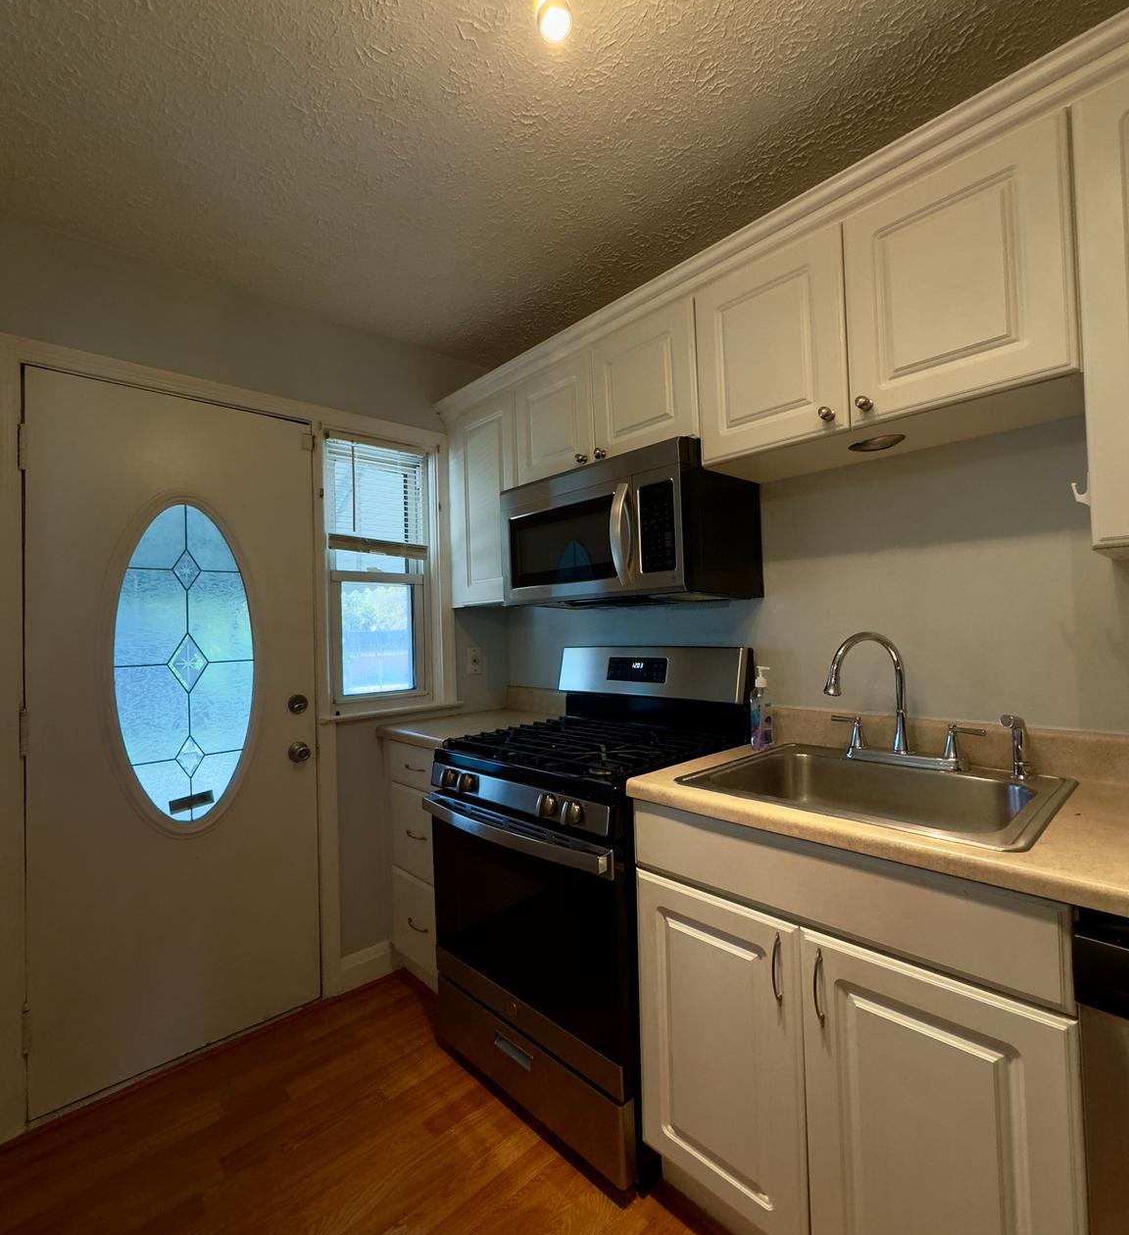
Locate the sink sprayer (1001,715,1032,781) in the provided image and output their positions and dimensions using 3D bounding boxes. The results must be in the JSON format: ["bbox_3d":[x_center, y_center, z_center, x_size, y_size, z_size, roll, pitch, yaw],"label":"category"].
[{"bbox_3d":[0.944,0.274,1.277,0.058,0.127,0.030,-1,-2,-28],"label":"sink sprayer"}]

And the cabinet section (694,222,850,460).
[{"bbox_3d":[0.591,-0.626,1.560,0.300,0.452,0.381,0,-2,-43],"label":"cabinet section"}]

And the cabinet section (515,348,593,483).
[{"bbox_3d":[0.065,-0.632,2.134,0.300,0.384,0.392,0,-2,-43],"label":"cabinet section"}]

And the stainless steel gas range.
[{"bbox_3d":[0.071,0.703,1.841,0.687,1.200,0.759,0,-2,-43],"label":"stainless steel gas range"}]

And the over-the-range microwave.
[{"bbox_3d":[0.169,-0.246,1.937,0.420,0.405,0.759,0,-2,-43],"label":"over-the-range microwave"}]

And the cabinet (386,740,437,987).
[{"bbox_3d":[-0.297,0.880,2.313,0.607,0.889,0.460,0,-2,-43],"label":"cabinet"}]

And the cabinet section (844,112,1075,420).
[{"bbox_3d":[0.850,-0.639,1.278,0.300,0.452,0.384,0,-2,-43],"label":"cabinet section"}]

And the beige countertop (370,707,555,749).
[{"bbox_3d":[-0.321,0.420,2.314,0.638,0.036,0.460,0,-2,-43],"label":"beige countertop"}]

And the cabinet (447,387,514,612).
[{"bbox_3d":[-0.212,-0.433,2.443,0.295,0.765,0.460,0,-2,-43],"label":"cabinet"}]

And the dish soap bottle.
[{"bbox_3d":[0.553,0.251,1.706,0.060,0.222,0.052,-1,-1,-23],"label":"dish soap bottle"}]

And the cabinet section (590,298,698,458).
[{"bbox_3d":[0.330,-0.646,1.845,0.300,0.384,0.391,0,-2,-43],"label":"cabinet section"}]

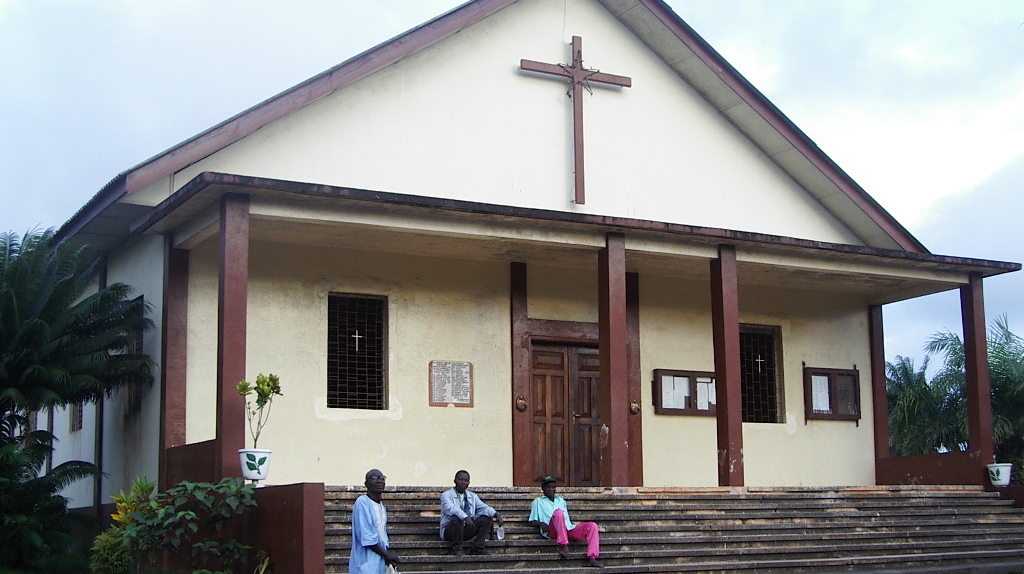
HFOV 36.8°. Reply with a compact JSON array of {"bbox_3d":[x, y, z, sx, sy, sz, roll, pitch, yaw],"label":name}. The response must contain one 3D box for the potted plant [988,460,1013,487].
[{"bbox_3d":[7.449,2.848,23.474,0.387,0.414,0.387,5,-11,-29],"label":"potted plant"}]

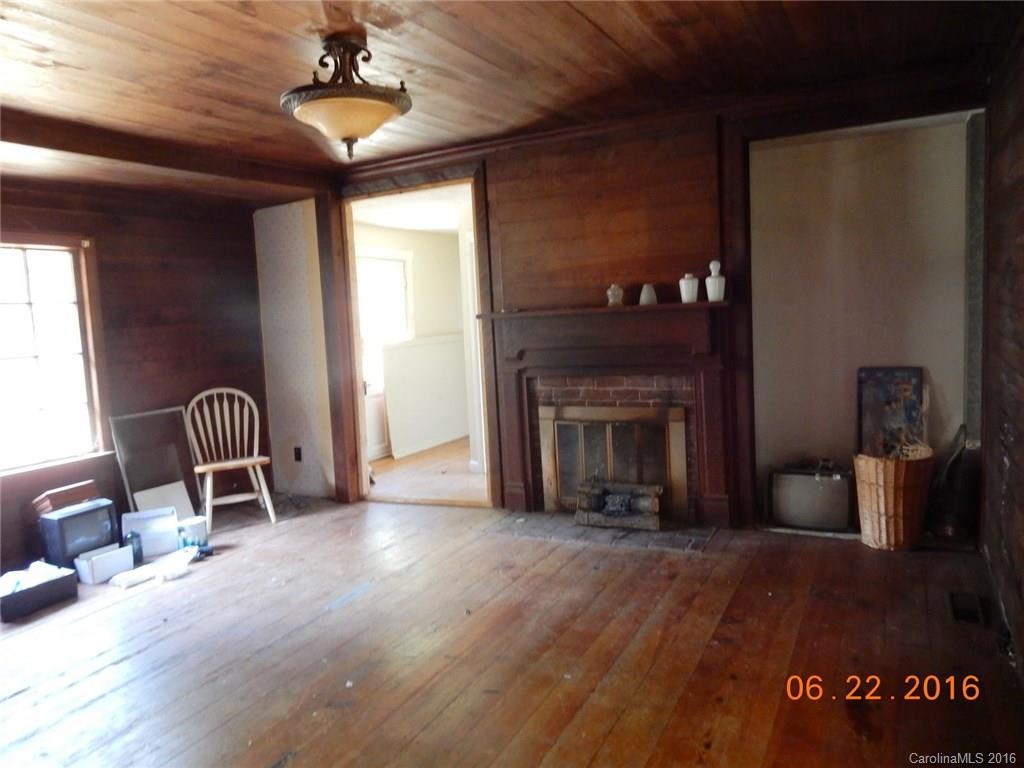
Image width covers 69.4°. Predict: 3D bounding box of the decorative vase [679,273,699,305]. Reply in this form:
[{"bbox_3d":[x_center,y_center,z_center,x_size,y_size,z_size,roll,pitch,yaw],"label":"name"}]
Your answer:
[{"bbox_3d":[1.011,-0.545,4.229,0.109,0.167,0.109,0,7,27],"label":"decorative vase"}]

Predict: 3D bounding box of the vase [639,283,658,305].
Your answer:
[{"bbox_3d":[0.804,-0.526,4.339,0.103,0.125,0.103,0,7,27],"label":"vase"}]

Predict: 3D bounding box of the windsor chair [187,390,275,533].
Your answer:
[{"bbox_3d":[-1.943,0.494,5.122,0.462,0.908,0.537,-6,7,-26],"label":"windsor chair"}]

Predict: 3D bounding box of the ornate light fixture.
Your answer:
[{"bbox_3d":[-0.665,-1.148,2.995,0.496,0.469,0.496,-3,6,0],"label":"ornate light fixture"}]

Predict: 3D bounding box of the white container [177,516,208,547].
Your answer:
[{"bbox_3d":[-1.978,0.918,4.574,0.163,0.174,0.102,-6,7,-26],"label":"white container"}]

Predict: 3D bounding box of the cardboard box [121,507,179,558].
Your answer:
[{"bbox_3d":[-2.186,0.891,4.470,0.279,0.268,0.122,-6,7,-26],"label":"cardboard box"}]

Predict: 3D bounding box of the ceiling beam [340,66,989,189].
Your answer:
[{"bbox_3d":[0.495,-1.482,4.397,3.944,0.156,0.136,0,7,27],"label":"ceiling beam"}]

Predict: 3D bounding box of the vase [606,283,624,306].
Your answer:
[{"bbox_3d":[0.620,-0.536,4.432,0.103,0.131,0.103,0,7,27],"label":"vase"}]

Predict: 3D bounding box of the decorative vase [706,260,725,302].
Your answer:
[{"bbox_3d":[1.146,-0.577,4.155,0.112,0.232,0.112,0,7,27],"label":"decorative vase"}]

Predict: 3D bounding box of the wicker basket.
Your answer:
[{"bbox_3d":[2.040,0.602,3.955,0.384,0.503,0.384,0,7,27],"label":"wicker basket"}]

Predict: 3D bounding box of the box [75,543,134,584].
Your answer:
[{"bbox_3d":[-2.254,0.992,4.111,0.116,0.147,0.258,0,6,24],"label":"box"}]

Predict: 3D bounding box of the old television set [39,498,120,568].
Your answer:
[{"bbox_3d":[-2.557,0.892,4.301,0.299,0.337,0.359,0,6,23],"label":"old television set"}]

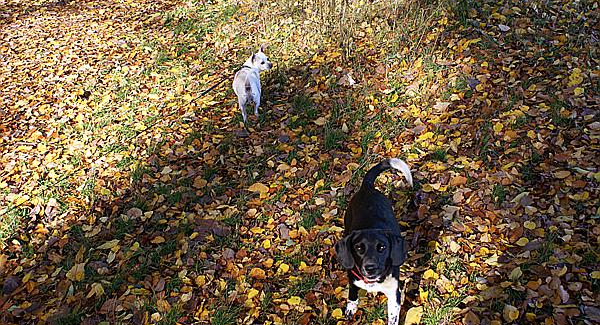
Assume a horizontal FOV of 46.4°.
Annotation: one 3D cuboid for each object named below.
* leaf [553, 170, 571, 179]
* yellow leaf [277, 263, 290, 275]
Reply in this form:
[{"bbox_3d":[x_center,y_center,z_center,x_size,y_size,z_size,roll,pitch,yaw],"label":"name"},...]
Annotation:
[{"bbox_3d":[1.281,0.058,3.429,0.086,0.010,0.070,10,26,20],"label":"leaf"},{"bbox_3d":[-0.061,0.393,2.598,0.048,0.014,0.065,-1,27,-1],"label":"yellow leaf"}]

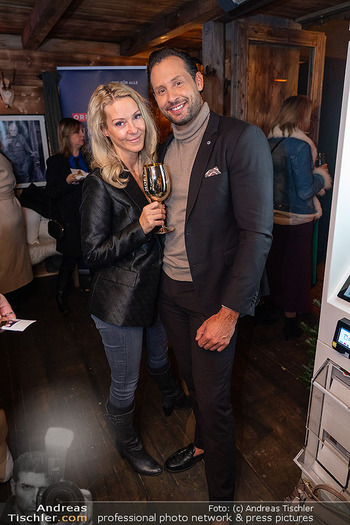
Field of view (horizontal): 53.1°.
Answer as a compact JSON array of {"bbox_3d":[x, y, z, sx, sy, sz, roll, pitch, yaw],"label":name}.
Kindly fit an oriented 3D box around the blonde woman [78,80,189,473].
[{"bbox_3d":[-0.108,0.217,1.490,0.540,1.710,0.460,-14,21,-38],"label":"blonde woman"}]

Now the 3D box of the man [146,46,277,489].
[{"bbox_3d":[0.089,0.152,1.358,0.600,1.790,0.500,4,16,19],"label":"man"}]

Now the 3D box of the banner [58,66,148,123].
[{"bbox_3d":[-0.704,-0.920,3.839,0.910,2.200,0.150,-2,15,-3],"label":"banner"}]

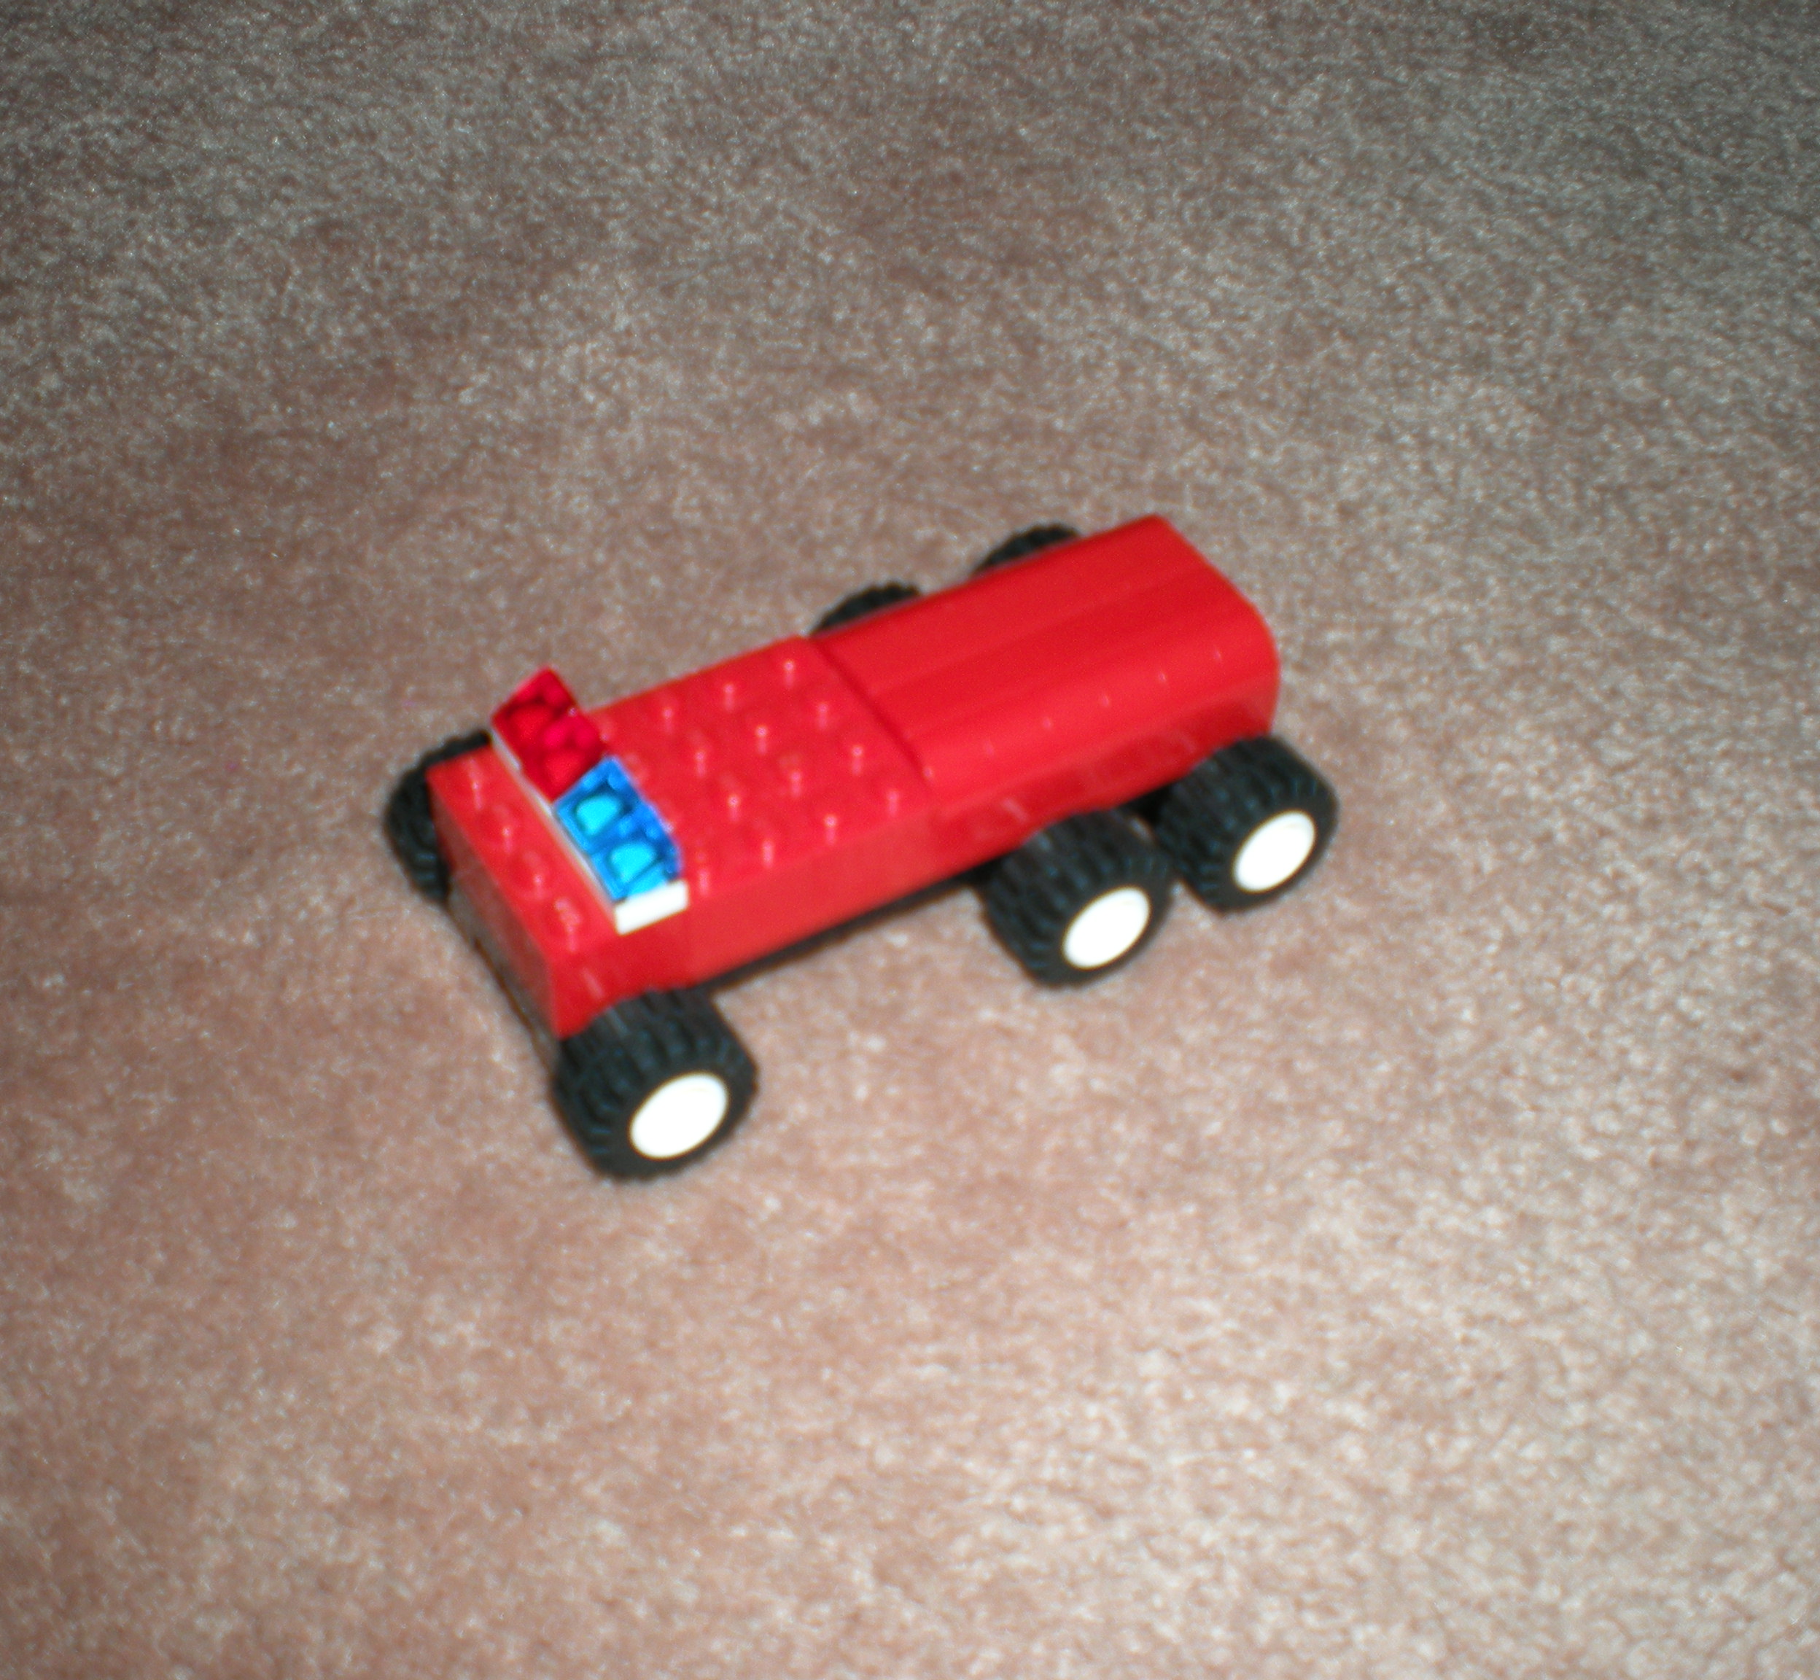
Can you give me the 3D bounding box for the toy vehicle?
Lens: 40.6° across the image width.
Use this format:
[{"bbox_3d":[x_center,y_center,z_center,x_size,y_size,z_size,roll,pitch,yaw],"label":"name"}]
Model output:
[{"bbox_3d":[-0.004,-0.008,0.292,0.101,0.038,0.055,-22,52,-21],"label":"toy vehicle"}]

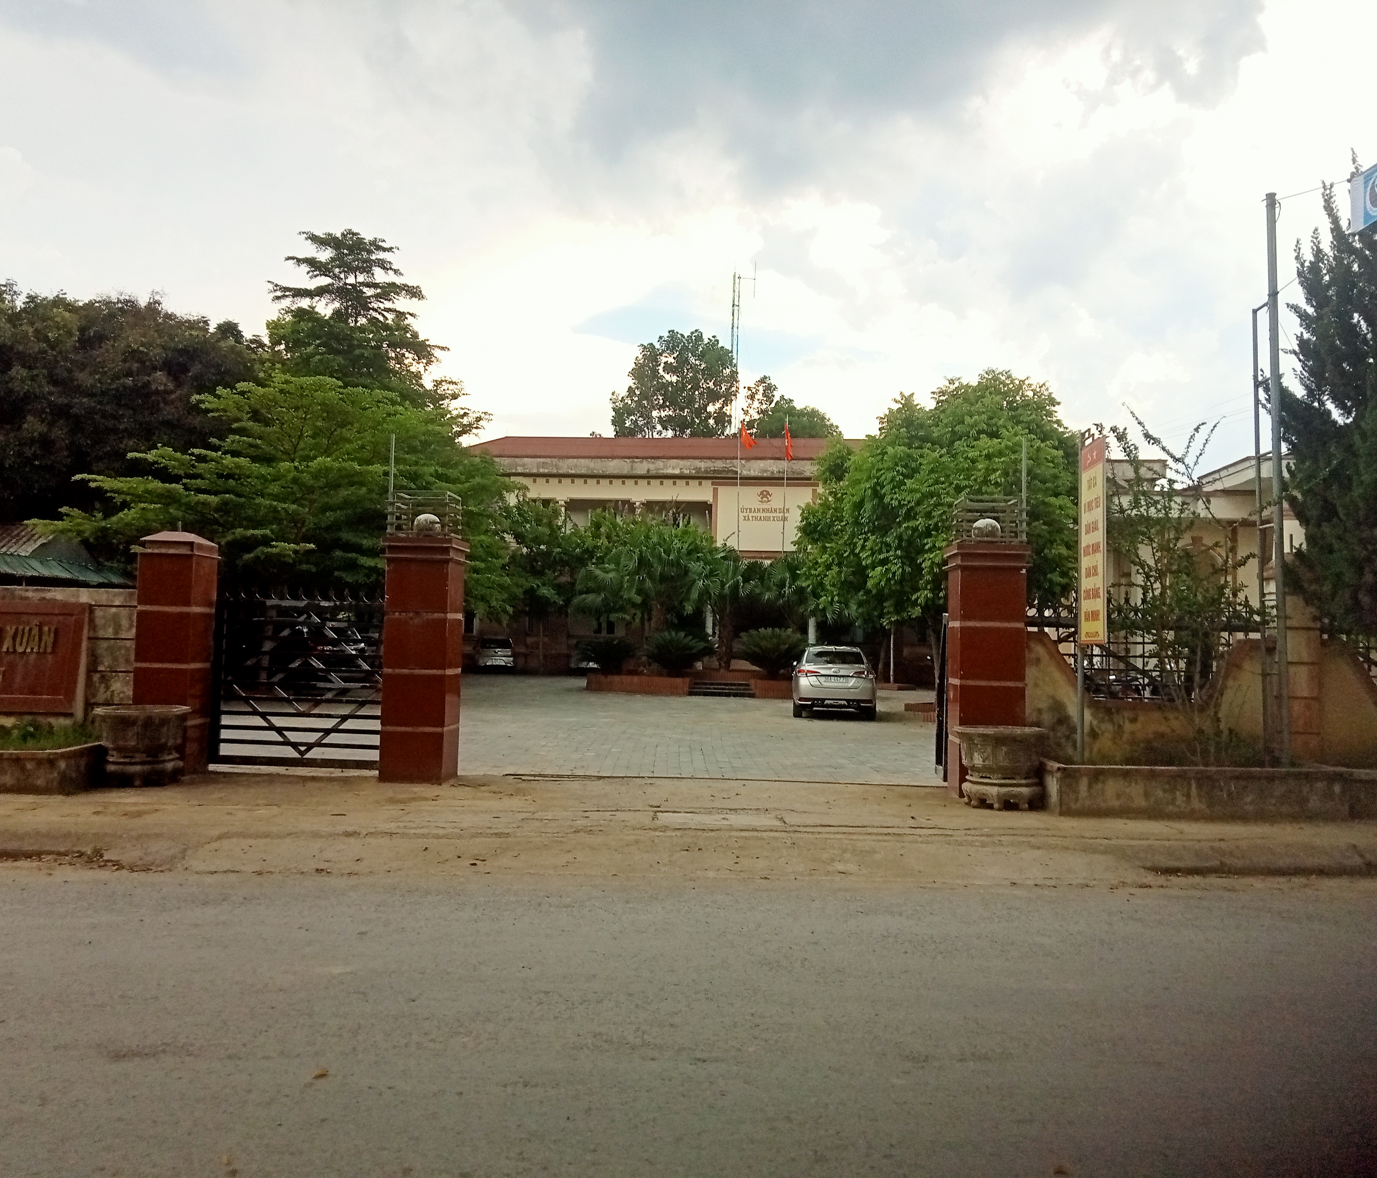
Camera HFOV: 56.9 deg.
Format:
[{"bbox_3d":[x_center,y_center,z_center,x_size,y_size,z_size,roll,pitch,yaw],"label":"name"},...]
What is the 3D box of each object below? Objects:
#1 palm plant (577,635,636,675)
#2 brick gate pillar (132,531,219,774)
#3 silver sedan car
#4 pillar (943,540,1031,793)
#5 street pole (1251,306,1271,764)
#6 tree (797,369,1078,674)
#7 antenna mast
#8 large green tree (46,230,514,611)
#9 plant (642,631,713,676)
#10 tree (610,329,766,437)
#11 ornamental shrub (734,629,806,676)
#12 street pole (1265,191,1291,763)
[{"bbox_3d":[-2.412,1.948,37.000,1.700,1.150,1.600,1,-3,3],"label":"palm plant"},{"bbox_3d":[-5.689,0.739,14.149,0.650,2.680,0.660,1,-2,4],"label":"brick gate pillar"},{"bbox_3d":[3.111,1.980,27.277,1.730,1.475,4.425,1,-2,5],"label":"silver sedan car"},{"bbox_3d":[3.010,0.826,12.844,0.751,2.492,0.804,1,-3,3],"label":"pillar"},{"bbox_3d":[5.498,-0.524,12.198,0.060,4.407,0.060,-1,-3,3],"label":"street pole"},{"bbox_3d":[5.385,-0.892,27.333,6.000,7.300,5.800,1,-2,4],"label":"tree"},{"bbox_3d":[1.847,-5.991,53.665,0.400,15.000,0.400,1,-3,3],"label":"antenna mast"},{"bbox_3d":[-10.276,-3.168,32.000,10.800,11.300,9.500,1,-3,3],"label":"large green tree"},{"bbox_3d":[-0.281,1.754,35.724,1.970,1.320,1.970,1,-2,4],"label":"plant"},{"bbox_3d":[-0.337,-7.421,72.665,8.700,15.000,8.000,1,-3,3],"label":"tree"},{"bbox_3d":[2.301,1.749,35.125,1.970,1.380,1.970,1,-2,4],"label":"ornamental shrub"},{"bbox_3d":[5.575,-1.069,12.021,0.090,5.443,0.090,0,-3,3],"label":"street pole"}]

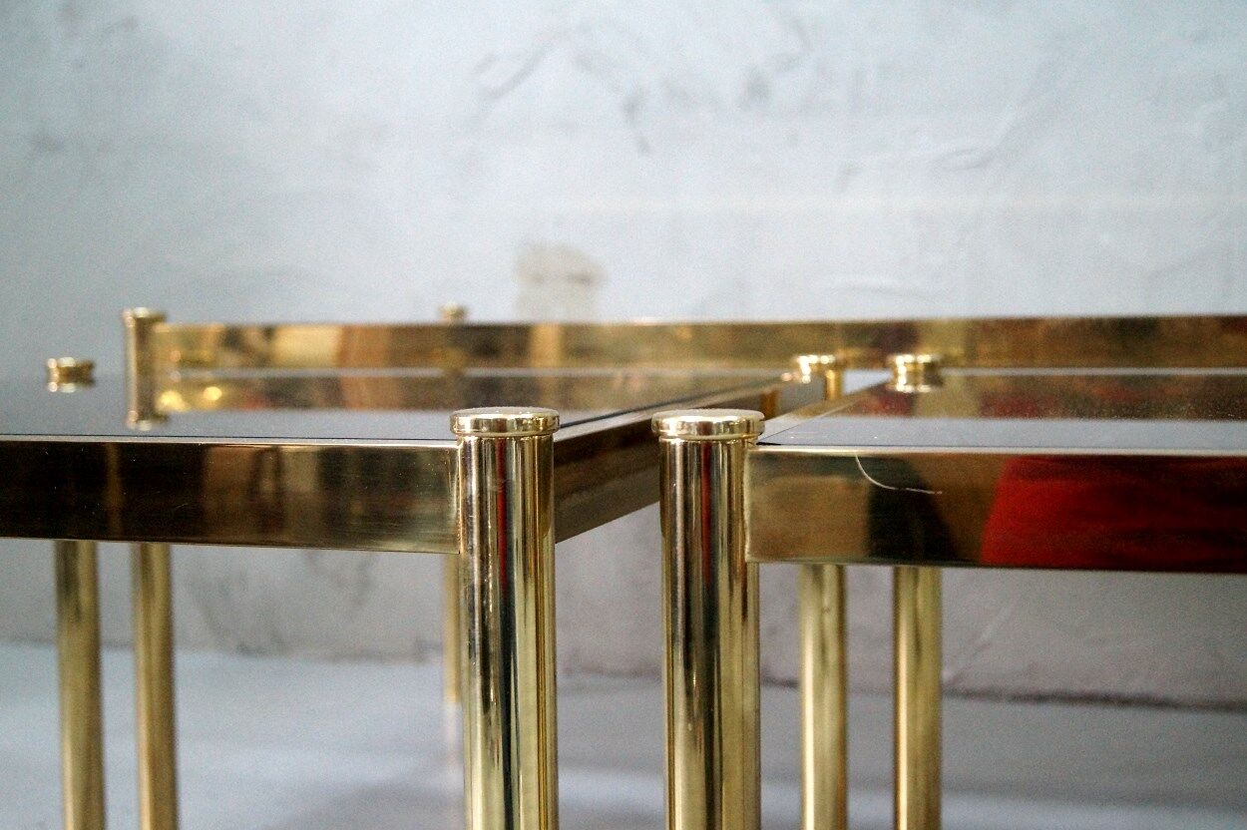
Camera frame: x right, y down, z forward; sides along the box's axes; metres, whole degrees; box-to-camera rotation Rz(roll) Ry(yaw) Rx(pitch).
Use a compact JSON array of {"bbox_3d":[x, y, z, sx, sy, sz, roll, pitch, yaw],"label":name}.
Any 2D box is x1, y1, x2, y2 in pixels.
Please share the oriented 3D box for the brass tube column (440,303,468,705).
[{"bbox_3d":[-0.181,0.099,1.691,0.030,0.434,0.030,-1,4,0],"label":"brass tube column"}]

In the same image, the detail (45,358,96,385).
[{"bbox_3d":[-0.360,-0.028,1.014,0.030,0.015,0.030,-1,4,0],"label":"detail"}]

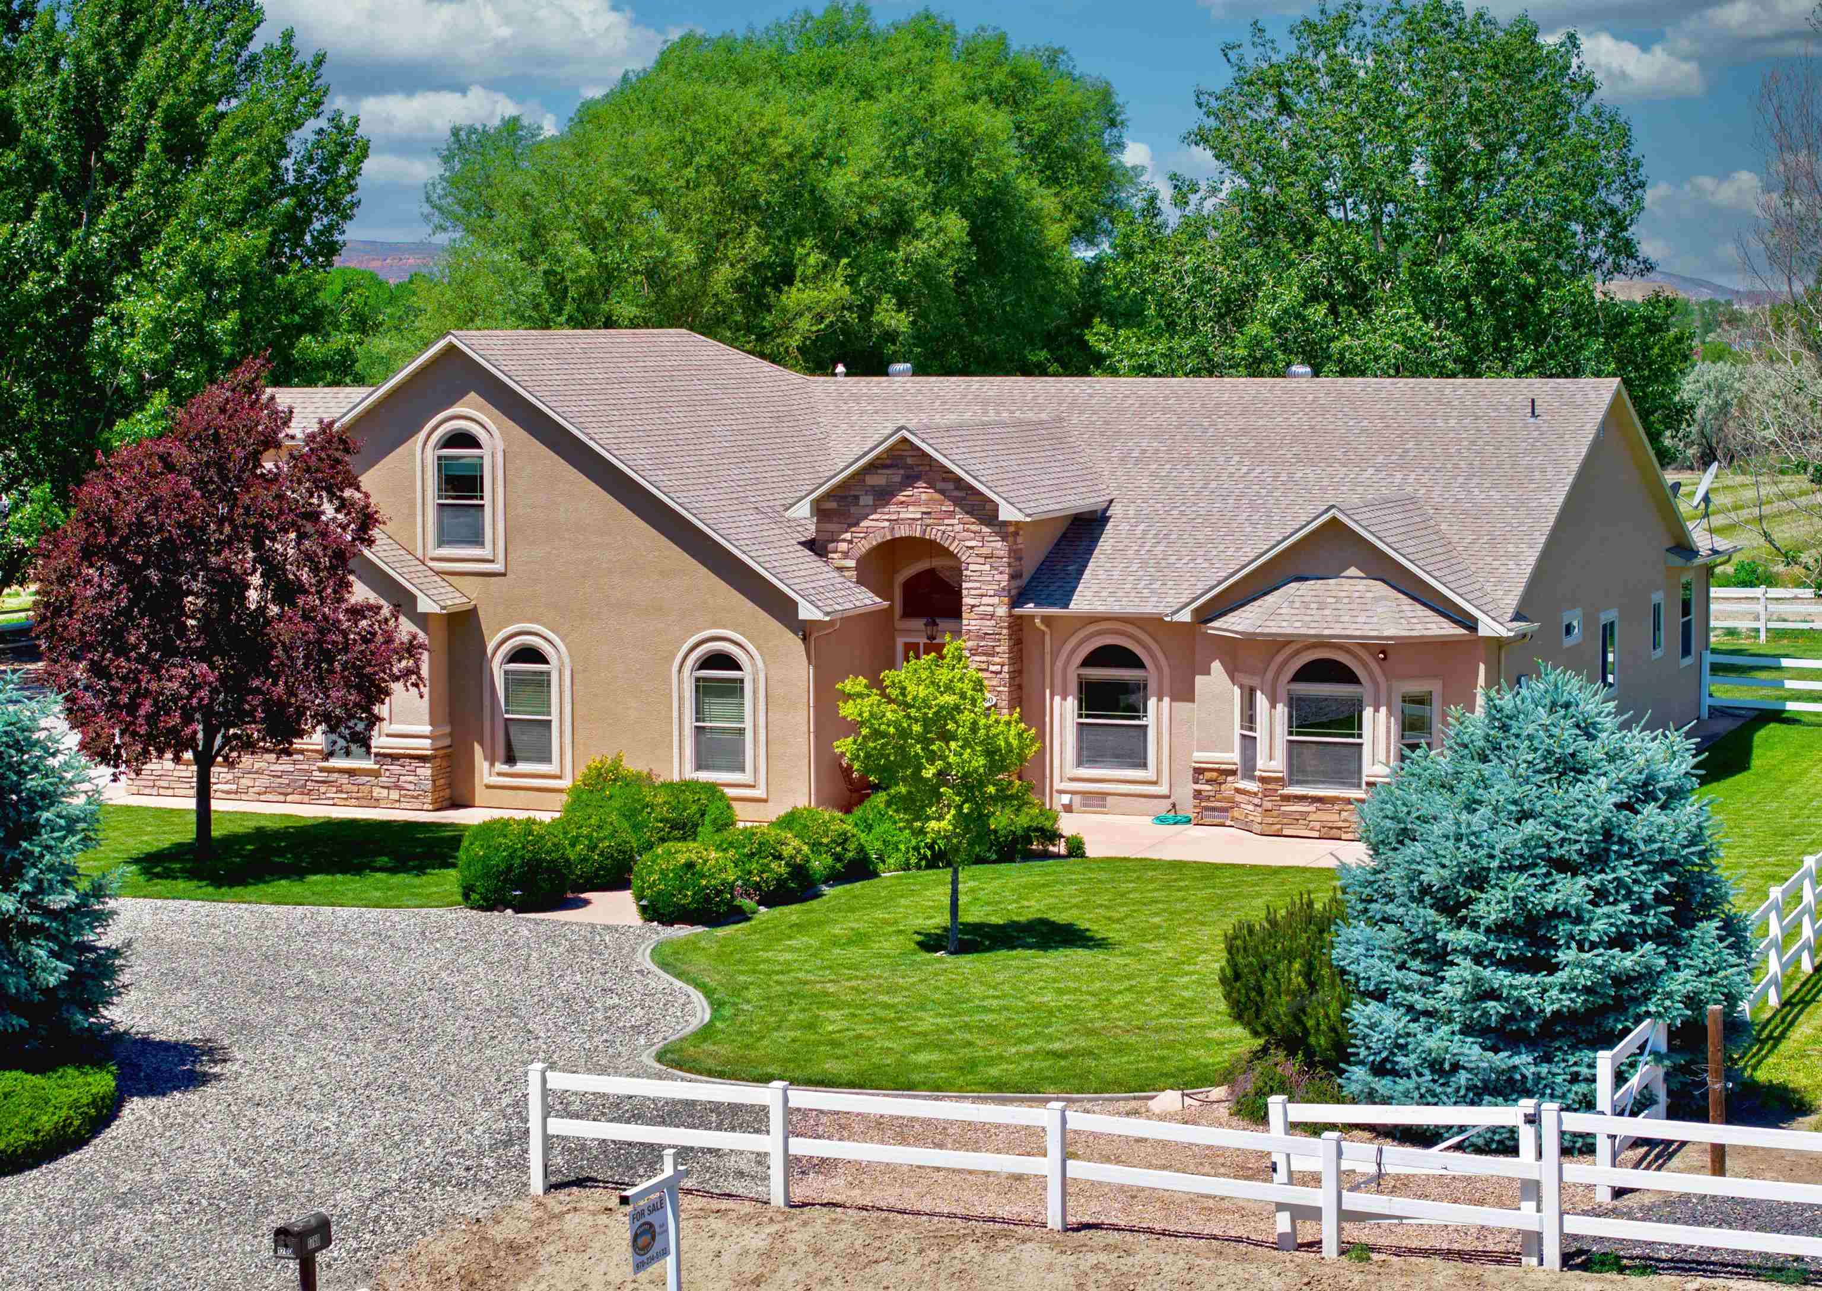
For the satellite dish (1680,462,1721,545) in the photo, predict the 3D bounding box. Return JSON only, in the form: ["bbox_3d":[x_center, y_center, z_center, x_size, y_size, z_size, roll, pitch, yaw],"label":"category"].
[{"bbox_3d":[15.317,-2.749,71.500,0.850,1.600,0.900,0,5,1],"label":"satellite dish"}]

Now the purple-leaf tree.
[{"bbox_3d":[-9.612,-0.520,51.998,5.500,7.070,5.300,0,5,0],"label":"purple-leaf tree"}]

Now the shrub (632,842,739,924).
[{"bbox_3d":[-2.903,2.989,47.258,1.370,0.970,1.370,0,5,0],"label":"shrub"}]

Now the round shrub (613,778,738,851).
[{"bbox_3d":[-3.422,2.455,54.118,1.700,1.070,1.500,0,5,0],"label":"round shrub"}]

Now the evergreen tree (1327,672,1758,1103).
[{"bbox_3d":[6.150,2.411,35.931,4.100,4.350,4.100,0,5,0],"label":"evergreen tree"}]

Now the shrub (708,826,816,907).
[{"bbox_3d":[-1.971,2.869,48.583,1.450,0.960,1.450,0,5,0],"label":"shrub"}]

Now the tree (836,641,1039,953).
[{"bbox_3d":[0.318,1.835,44.528,2.440,3.770,2.400,0,5,0],"label":"tree"}]

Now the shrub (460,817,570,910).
[{"bbox_3d":[-5.172,2.815,48.068,1.490,1.160,1.490,0,5,0],"label":"shrub"}]

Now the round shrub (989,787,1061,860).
[{"bbox_3d":[1.631,2.549,53.451,1.150,1.000,1.100,0,5,0],"label":"round shrub"}]

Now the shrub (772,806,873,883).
[{"bbox_3d":[-1.209,2.681,50.470,1.380,0.980,1.380,0,5,0],"label":"shrub"}]

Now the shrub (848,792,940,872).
[{"bbox_3d":[-0.193,2.587,52.454,1.350,1.080,1.250,0,5,0],"label":"shrub"}]

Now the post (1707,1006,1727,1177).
[{"bbox_3d":[7.261,4.036,33.175,0.145,1.600,0.145,0,5,0],"label":"post"}]

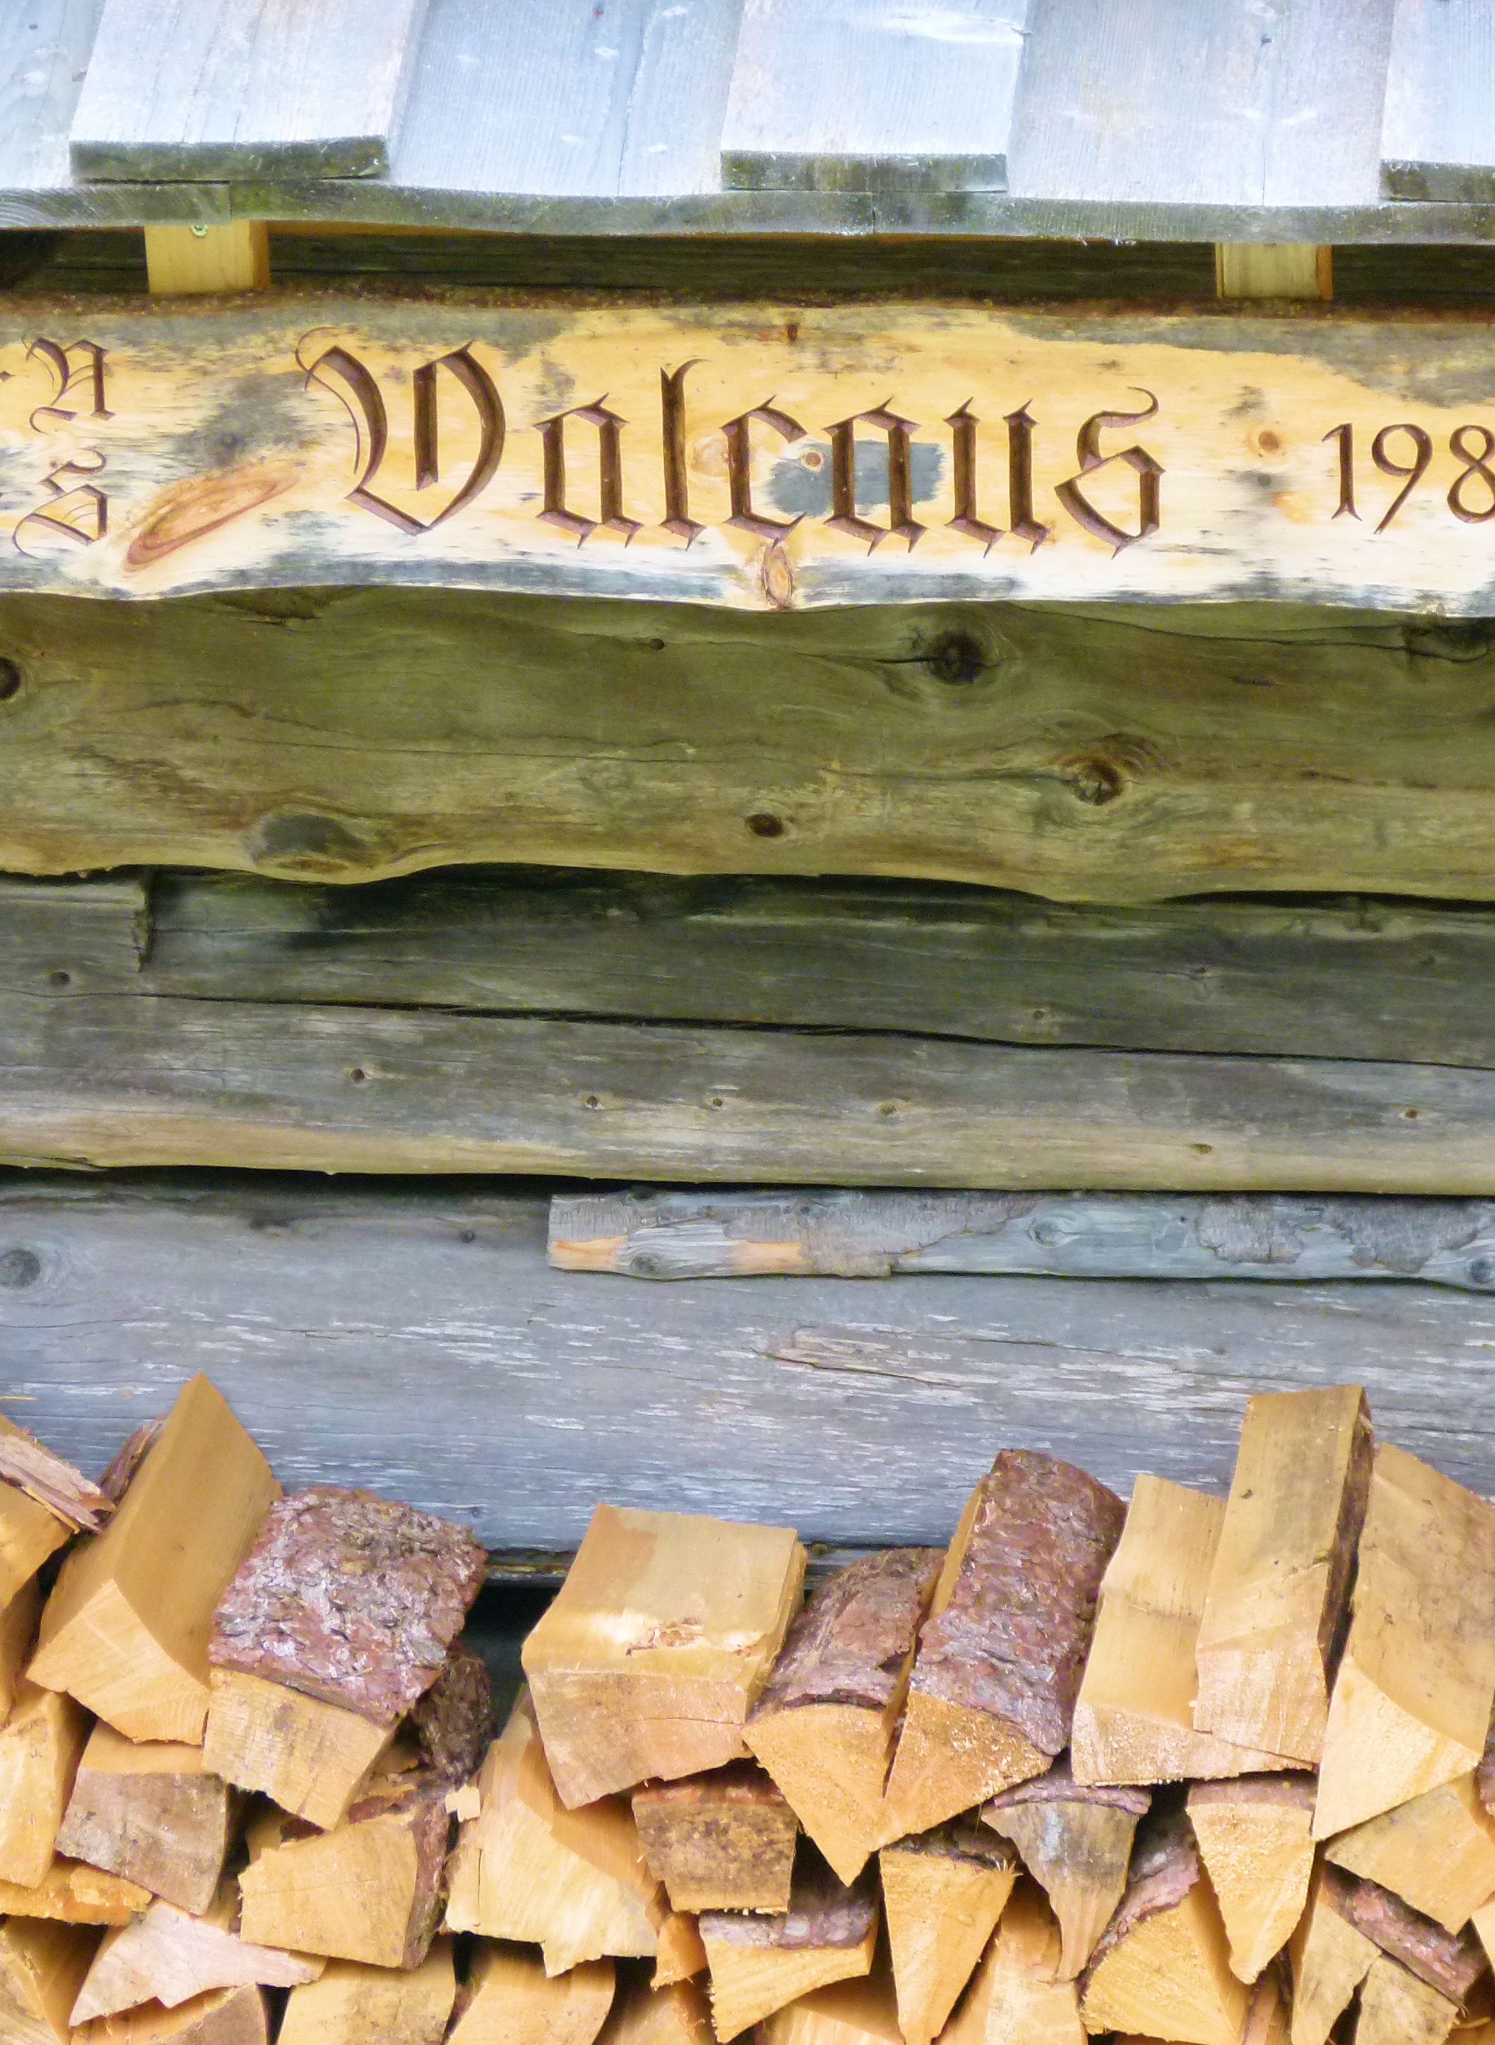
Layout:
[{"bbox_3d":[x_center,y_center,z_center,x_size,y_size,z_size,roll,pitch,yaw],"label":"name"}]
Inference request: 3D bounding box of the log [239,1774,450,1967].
[{"bbox_3d":[-0.207,0.419,9.409,0.107,0.090,0.330,1,17,5],"label":"log"}]

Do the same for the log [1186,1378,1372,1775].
[{"bbox_3d":[0.284,0.293,9.044,0.074,0.075,0.340,2,19,6],"label":"log"}]

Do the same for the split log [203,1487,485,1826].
[{"bbox_3d":[-0.231,0.350,9.389,0.110,0.075,0.330,18,16,1],"label":"split log"}]

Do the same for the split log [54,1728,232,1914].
[{"bbox_3d":[-0.304,0.376,9.126,0.093,0.082,0.340,2,18,4],"label":"split log"}]

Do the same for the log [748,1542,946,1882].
[{"bbox_3d":[0.054,0.377,9.440,0.079,0.103,0.310,2,14,6],"label":"log"}]

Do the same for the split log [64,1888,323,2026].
[{"bbox_3d":[-0.293,0.452,9.506,0.144,0.066,0.320,-10,18,8],"label":"split log"}]

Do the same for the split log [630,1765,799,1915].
[{"bbox_3d":[-0.002,0.391,9.381,0.092,0.085,0.330,1,17,5],"label":"split log"}]

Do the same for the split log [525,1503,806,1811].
[{"bbox_3d":[-0.042,0.341,9.369,0.122,0.092,0.330,2,14,5],"label":"split log"}]

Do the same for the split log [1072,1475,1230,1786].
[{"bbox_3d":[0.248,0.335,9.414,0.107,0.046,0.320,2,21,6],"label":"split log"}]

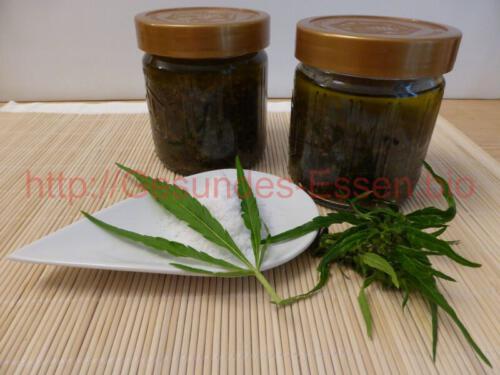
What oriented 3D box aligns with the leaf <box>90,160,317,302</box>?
[{"bbox_3d":[-0.027,0.013,0.191,0.127,0.025,0.095,28,42,36],"label":"leaf"}]

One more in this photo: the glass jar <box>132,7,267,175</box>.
[{"bbox_3d":[-0.030,-0.069,0.259,0.086,0.098,0.086,0,33,0],"label":"glass jar"}]

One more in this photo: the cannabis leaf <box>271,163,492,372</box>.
[{"bbox_3d":[0.060,0.021,0.170,0.106,0.042,0.118,0,33,0],"label":"cannabis leaf"}]

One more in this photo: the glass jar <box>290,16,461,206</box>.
[{"bbox_3d":[0.069,-0.047,0.226,0.086,0.098,0.086,0,33,0],"label":"glass jar"}]

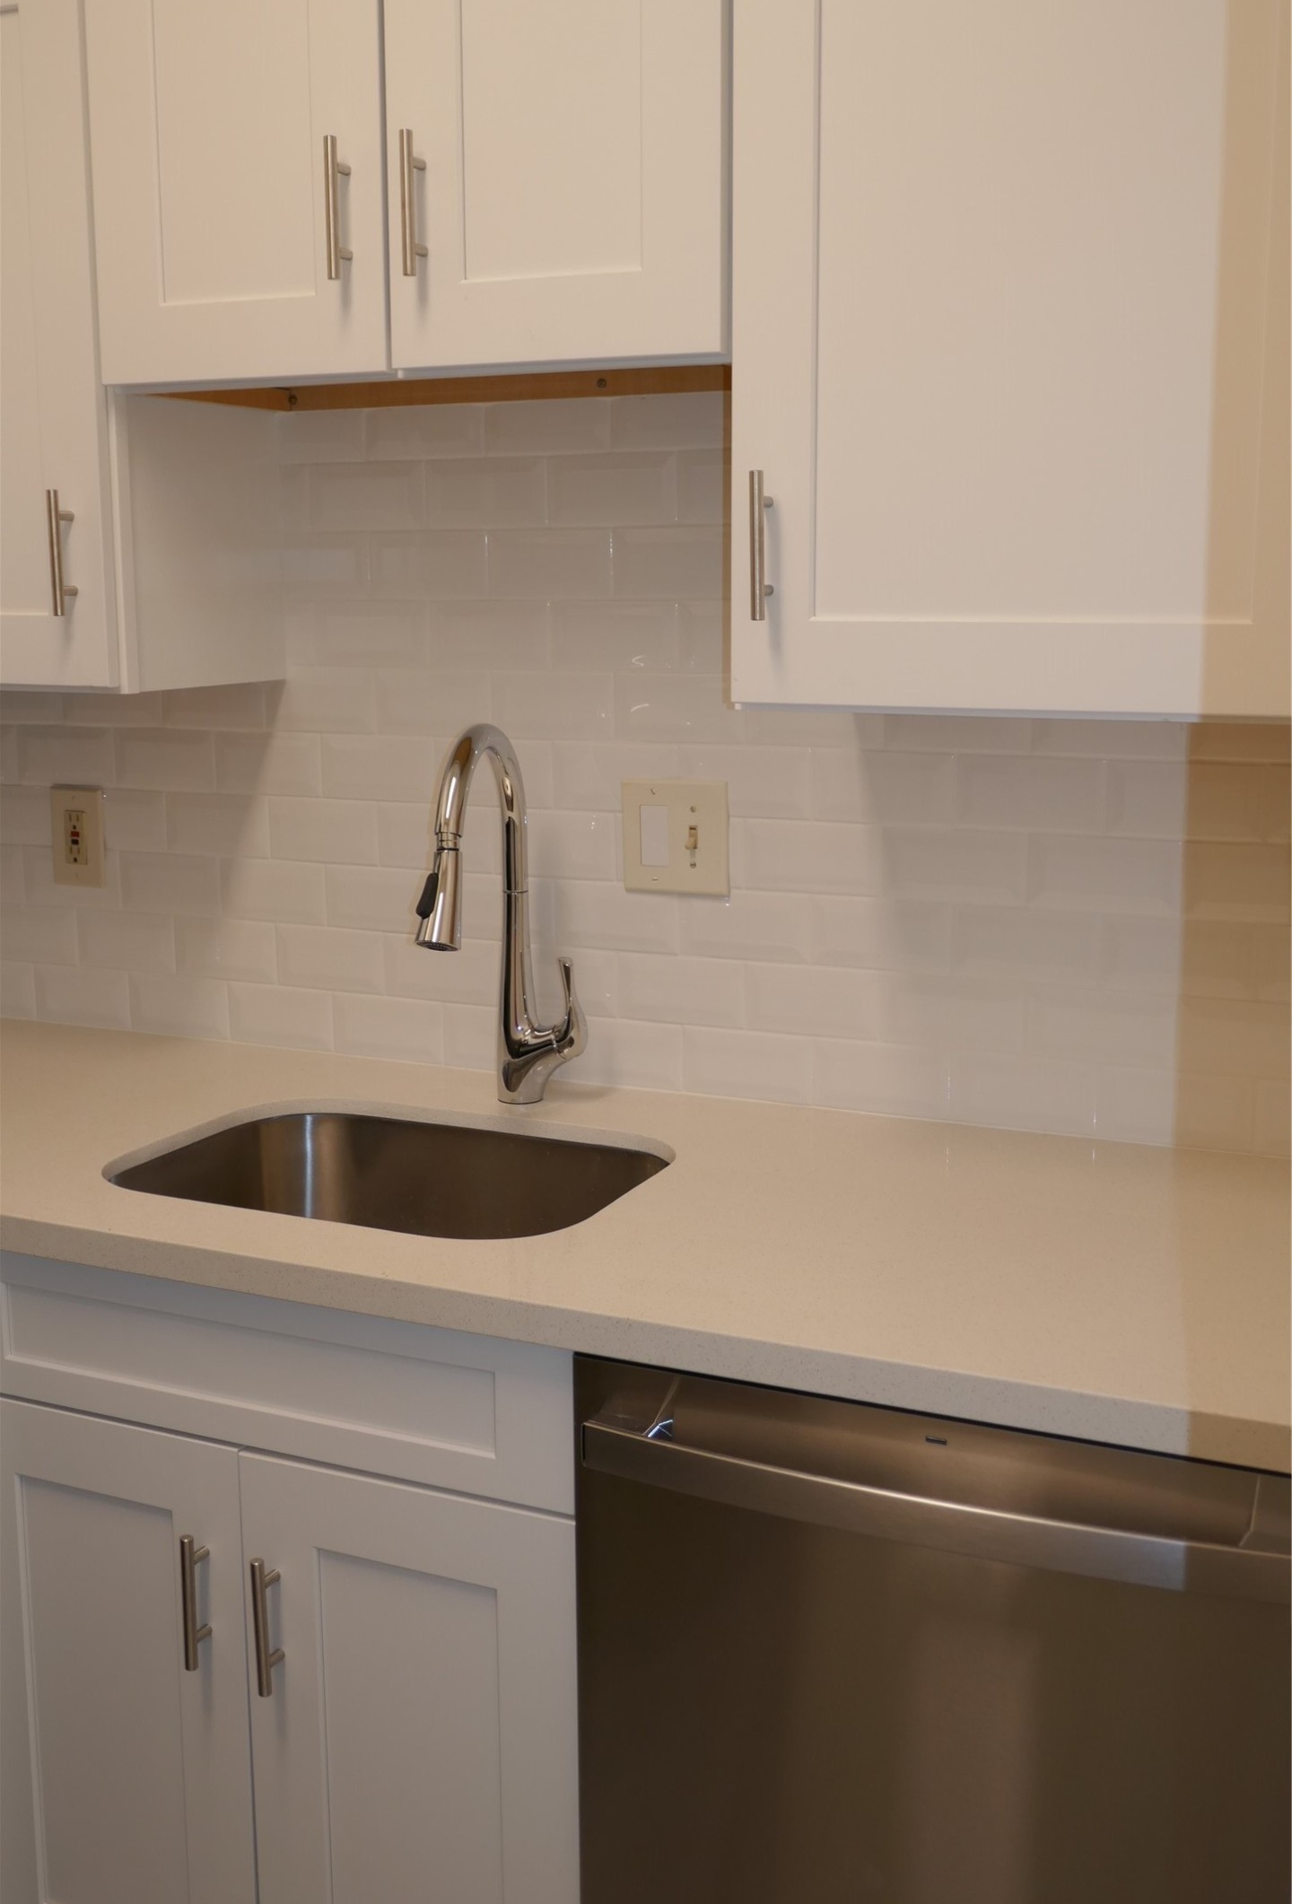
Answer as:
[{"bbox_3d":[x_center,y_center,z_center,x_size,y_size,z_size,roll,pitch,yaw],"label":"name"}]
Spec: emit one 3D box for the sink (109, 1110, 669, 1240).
[{"bbox_3d":[-0.261,0.330,2.010,0.560,0.210,0.400,4,12,24],"label":"sink"}]

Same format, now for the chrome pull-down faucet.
[{"bbox_3d":[-0.145,-0.022,2.061,0.111,0.420,0.256,3,12,18],"label":"chrome pull-down faucet"}]

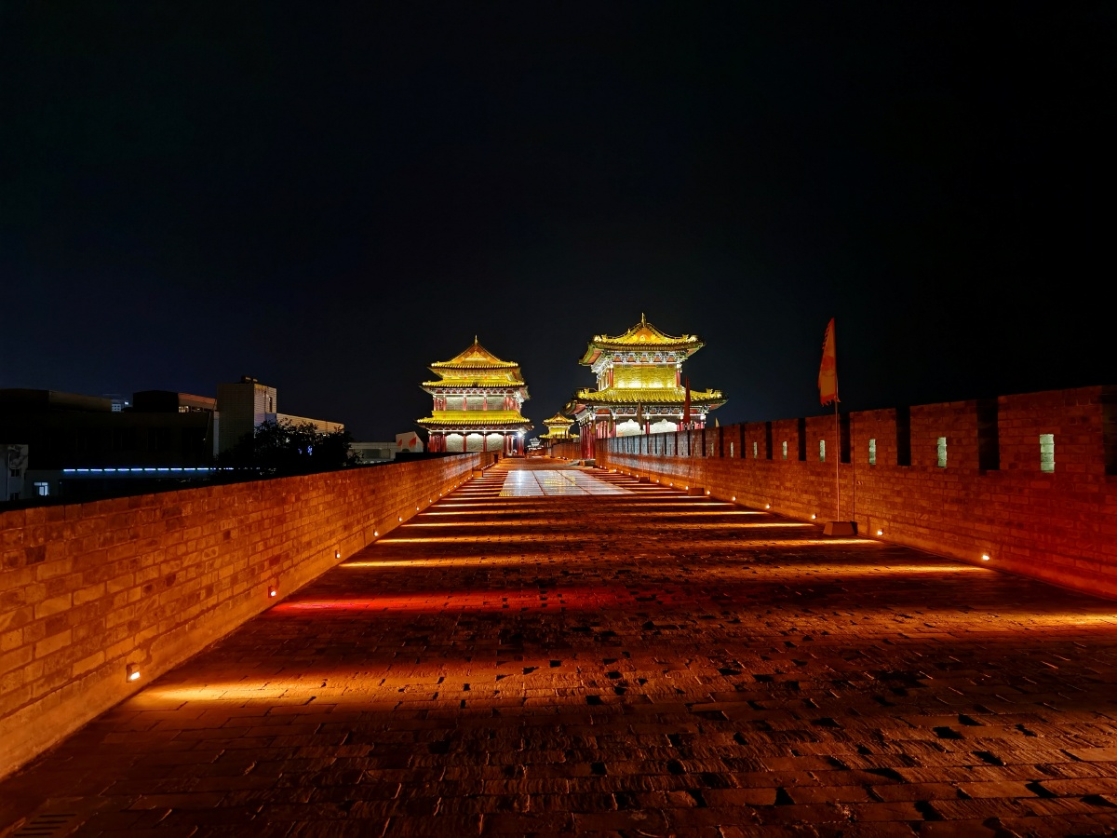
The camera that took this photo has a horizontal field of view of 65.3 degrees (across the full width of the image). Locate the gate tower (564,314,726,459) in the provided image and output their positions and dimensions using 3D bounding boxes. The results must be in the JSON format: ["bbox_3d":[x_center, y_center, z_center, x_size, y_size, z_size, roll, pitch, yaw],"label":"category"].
[{"bbox_3d":[8.330,-2.900,92.900,14.400,14.800,20.300,0,-2,-3],"label":"gate tower"}]

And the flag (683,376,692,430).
[{"bbox_3d":[4.410,-0.560,30.000,0.360,1.750,0.220,0,-2,6],"label":"flag"}]

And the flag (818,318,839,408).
[{"bbox_3d":[5.205,-1.088,16.830,0.420,1.700,0.200,0,-2,6],"label":"flag"}]

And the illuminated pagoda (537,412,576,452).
[{"bbox_3d":[-0.160,5.200,291.000,14.400,14.800,20.000,0,-2,-3],"label":"illuminated pagoda"}]

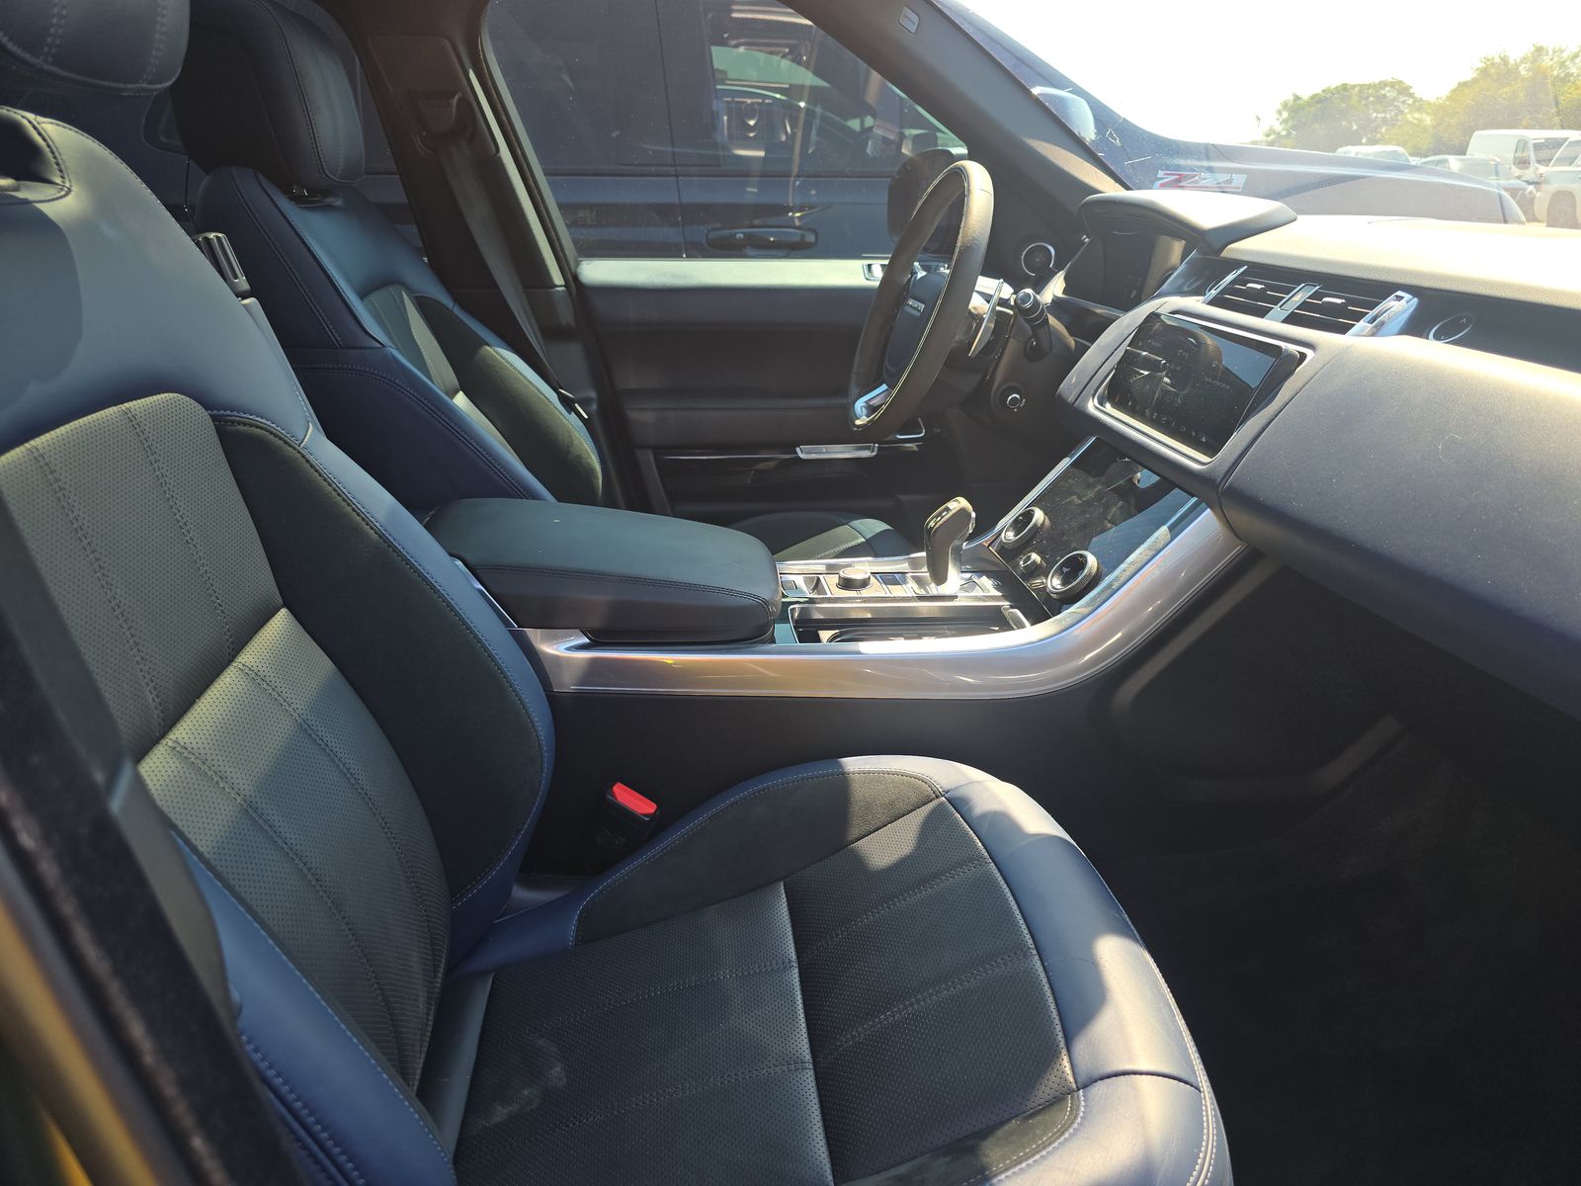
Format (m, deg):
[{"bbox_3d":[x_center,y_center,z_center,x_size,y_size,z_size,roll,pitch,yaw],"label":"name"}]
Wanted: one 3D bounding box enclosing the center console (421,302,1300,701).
[{"bbox_3d":[0.041,-0.103,1.127,0.885,0.360,0.320,-2,21,-5],"label":"center console"}]

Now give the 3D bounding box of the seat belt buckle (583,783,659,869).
[{"bbox_3d":[-0.166,0.240,1.049,0.051,0.092,0.024,26,33,8],"label":"seat belt buckle"}]

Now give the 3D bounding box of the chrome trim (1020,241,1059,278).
[{"bbox_3d":[0.410,-0.550,1.734,0.058,0.058,0.013,4,21,9],"label":"chrome trim"}]

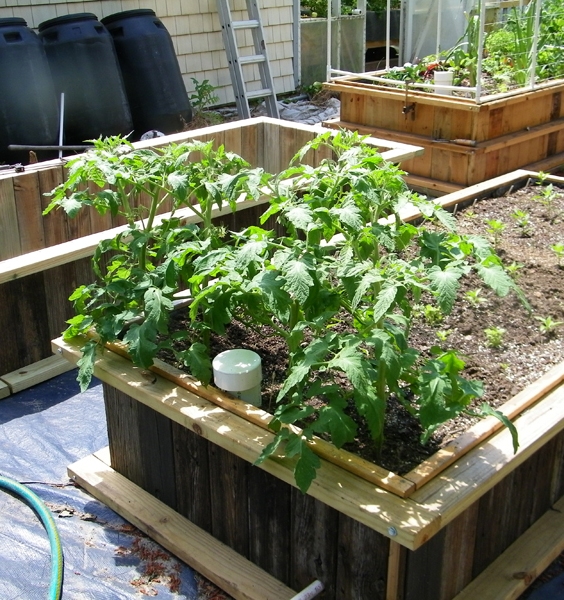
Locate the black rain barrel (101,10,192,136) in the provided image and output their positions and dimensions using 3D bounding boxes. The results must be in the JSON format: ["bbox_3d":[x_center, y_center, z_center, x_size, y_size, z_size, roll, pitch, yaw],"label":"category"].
[{"bbox_3d":[-1.123,-1.828,6.528,0.600,0.921,0.600,-4,17,46],"label":"black rain barrel"}]

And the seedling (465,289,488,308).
[{"bbox_3d":[0.619,-0.009,2.572,0.077,0.055,0.073,6,24,13],"label":"seedling"}]

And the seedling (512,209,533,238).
[{"bbox_3d":[0.948,-0.306,3.175,0.083,0.115,0.079,7,24,16],"label":"seedling"}]

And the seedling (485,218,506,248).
[{"bbox_3d":[0.810,-0.241,3.044,0.087,0.108,0.085,-1,22,0],"label":"seedling"}]

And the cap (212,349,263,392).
[{"bbox_3d":[-0.109,0.172,1.965,0.118,0.051,0.118,-1,22,0],"label":"cap"}]

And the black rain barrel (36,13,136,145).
[{"bbox_3d":[-1.492,-1.630,6.091,0.600,0.921,0.600,-2,15,44],"label":"black rain barrel"}]

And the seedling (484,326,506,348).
[{"bbox_3d":[0.608,0.103,2.304,0.063,0.060,0.060,6,24,15],"label":"seedling"}]

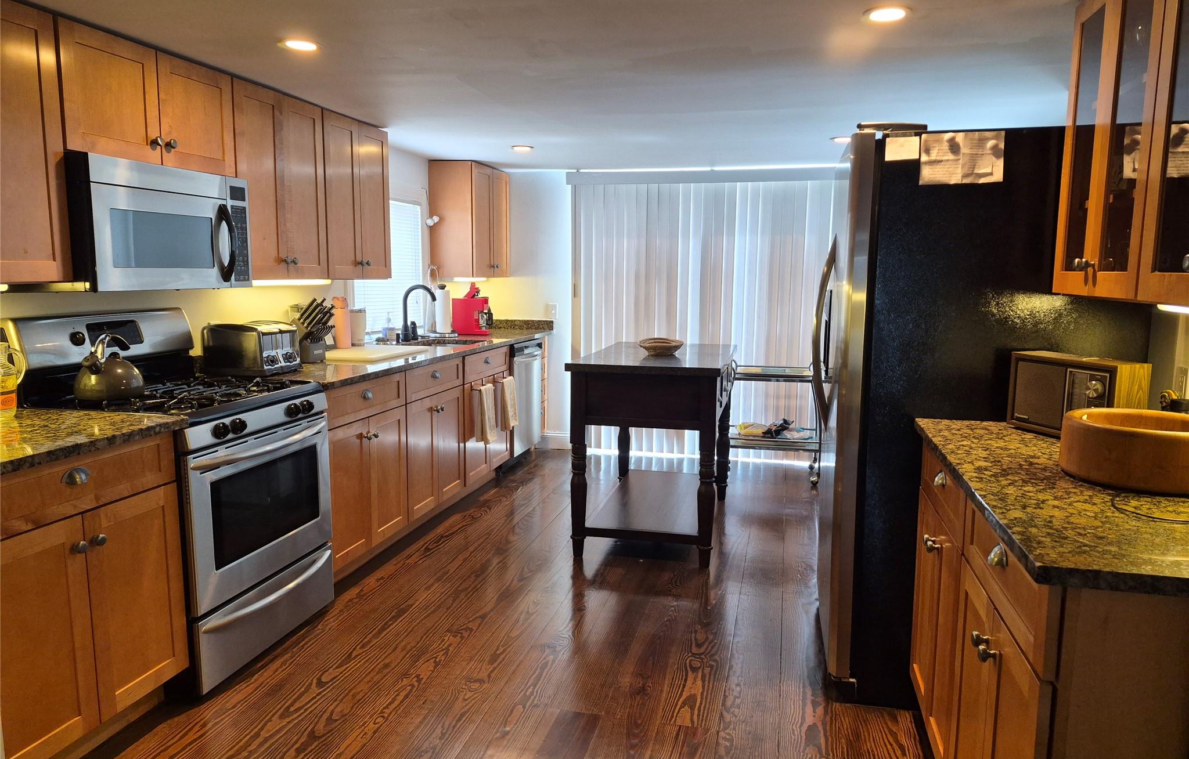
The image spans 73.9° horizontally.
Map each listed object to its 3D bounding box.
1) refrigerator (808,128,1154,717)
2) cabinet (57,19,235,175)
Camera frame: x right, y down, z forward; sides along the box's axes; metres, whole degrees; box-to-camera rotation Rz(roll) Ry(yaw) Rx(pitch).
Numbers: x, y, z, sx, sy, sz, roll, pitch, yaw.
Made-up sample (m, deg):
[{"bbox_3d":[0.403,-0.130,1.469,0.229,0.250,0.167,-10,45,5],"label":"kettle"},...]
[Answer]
[{"bbox_3d":[1.207,0.110,2.758,0.887,1.761,0.905,2,8,14],"label":"refrigerator"},{"bbox_3d":[-1.625,-0.928,2.715,0.320,0.378,0.755,2,8,14],"label":"cabinet"}]

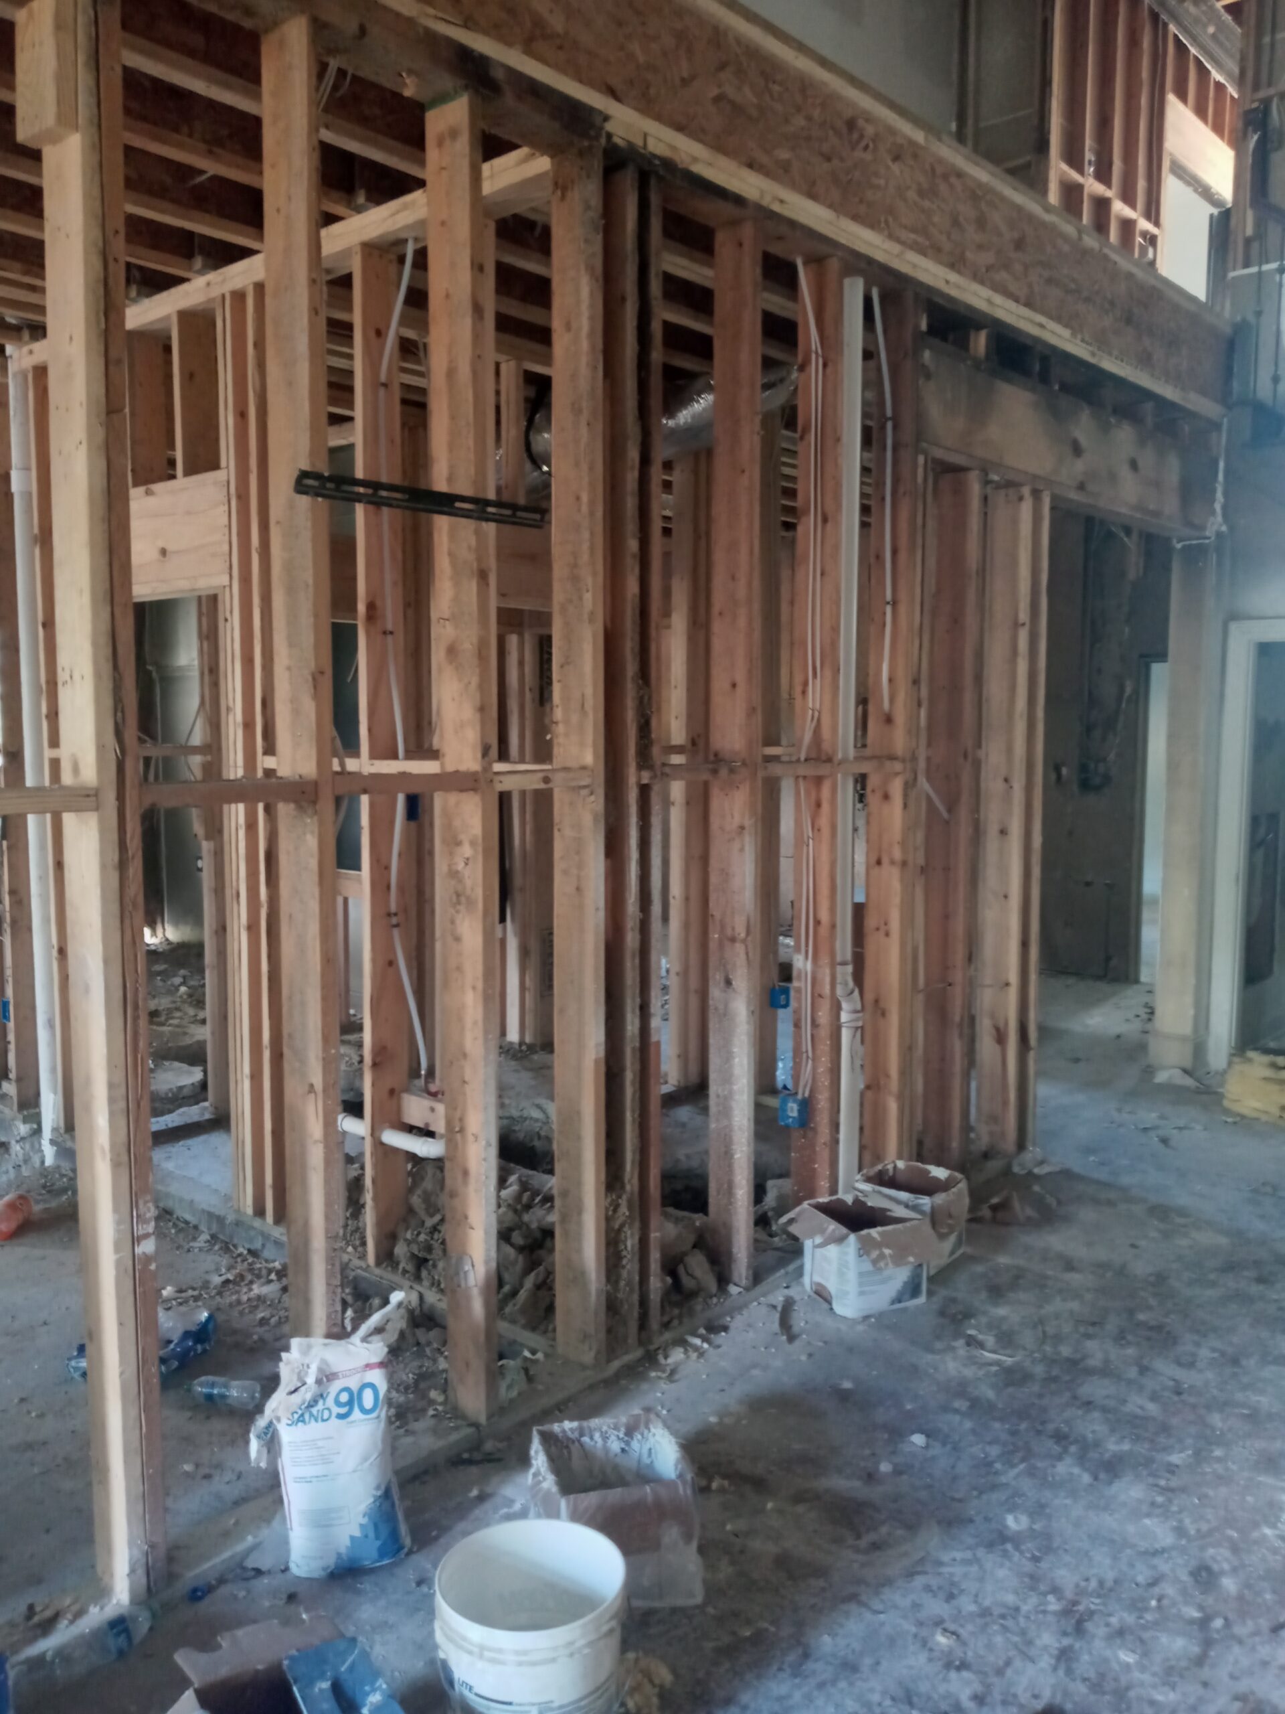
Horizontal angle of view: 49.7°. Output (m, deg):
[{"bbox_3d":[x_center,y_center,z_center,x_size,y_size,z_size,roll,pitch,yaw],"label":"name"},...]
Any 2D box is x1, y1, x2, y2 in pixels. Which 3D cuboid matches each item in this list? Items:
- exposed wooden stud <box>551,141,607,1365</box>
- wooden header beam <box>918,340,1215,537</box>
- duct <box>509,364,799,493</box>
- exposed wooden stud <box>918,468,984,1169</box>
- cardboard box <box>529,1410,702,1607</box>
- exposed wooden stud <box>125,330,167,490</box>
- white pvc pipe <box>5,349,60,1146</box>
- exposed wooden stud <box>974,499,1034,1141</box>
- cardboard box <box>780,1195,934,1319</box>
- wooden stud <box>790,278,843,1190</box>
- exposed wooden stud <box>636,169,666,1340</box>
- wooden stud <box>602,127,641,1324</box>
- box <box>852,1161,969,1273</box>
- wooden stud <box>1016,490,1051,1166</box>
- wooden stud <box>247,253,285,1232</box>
[{"bbox_3d":[-0.159,-0.182,3.424,0.140,2.942,0.040,5,7,40],"label":"exposed wooden stud"},{"bbox_3d":[1.722,-1.574,5.504,0.140,0.356,2.743,5,7,40],"label":"wooden header beam"},{"bbox_3d":[0.050,-1.770,5.720,1.270,0.460,0.420,1,6,8],"label":"duct"},{"bbox_3d":[1.087,-0.090,4.920,0.138,2.490,0.040,5,7,41],"label":"exposed wooden stud"},{"bbox_3d":[-0.049,1.277,2.725,0.275,0.250,0.275,-1,6,-12],"label":"cardboard box"},{"bbox_3d":[-1.681,-1.516,4.724,0.038,0.509,0.140,5,7,40],"label":"exposed wooden stud"},{"bbox_3d":[-2.438,-0.375,5.552,0.065,3.220,0.065,5,7,41],"label":"white pvc pipe"},{"bbox_3d":[1.366,-0.120,5.239,0.138,2.490,0.040,5,7,41],"label":"exposed wooden stud"},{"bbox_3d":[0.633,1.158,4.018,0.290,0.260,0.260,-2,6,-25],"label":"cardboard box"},{"bbox_3d":[0.529,-0.261,4.227,0.140,2.948,0.040,5,7,40],"label":"wooden stud"},{"bbox_3d":[-0.019,-0.200,3.587,0.140,2.948,0.040,5,7,40],"label":"exposed wooden stud"},{"bbox_3d":[-0.080,-0.194,3.516,0.140,2.948,0.042,5,7,40],"label":"wooden stud"},{"bbox_3d":[0.848,1.133,4.350,0.260,0.250,0.260,4,7,37],"label":"box"},{"bbox_3d":[1.453,-0.116,5.331,0.140,2.514,0.042,5,7,40],"label":"wooden stud"},{"bbox_3d":[-1.169,-0.291,4.452,0.039,2.960,0.138,5,7,41],"label":"wooden stud"}]

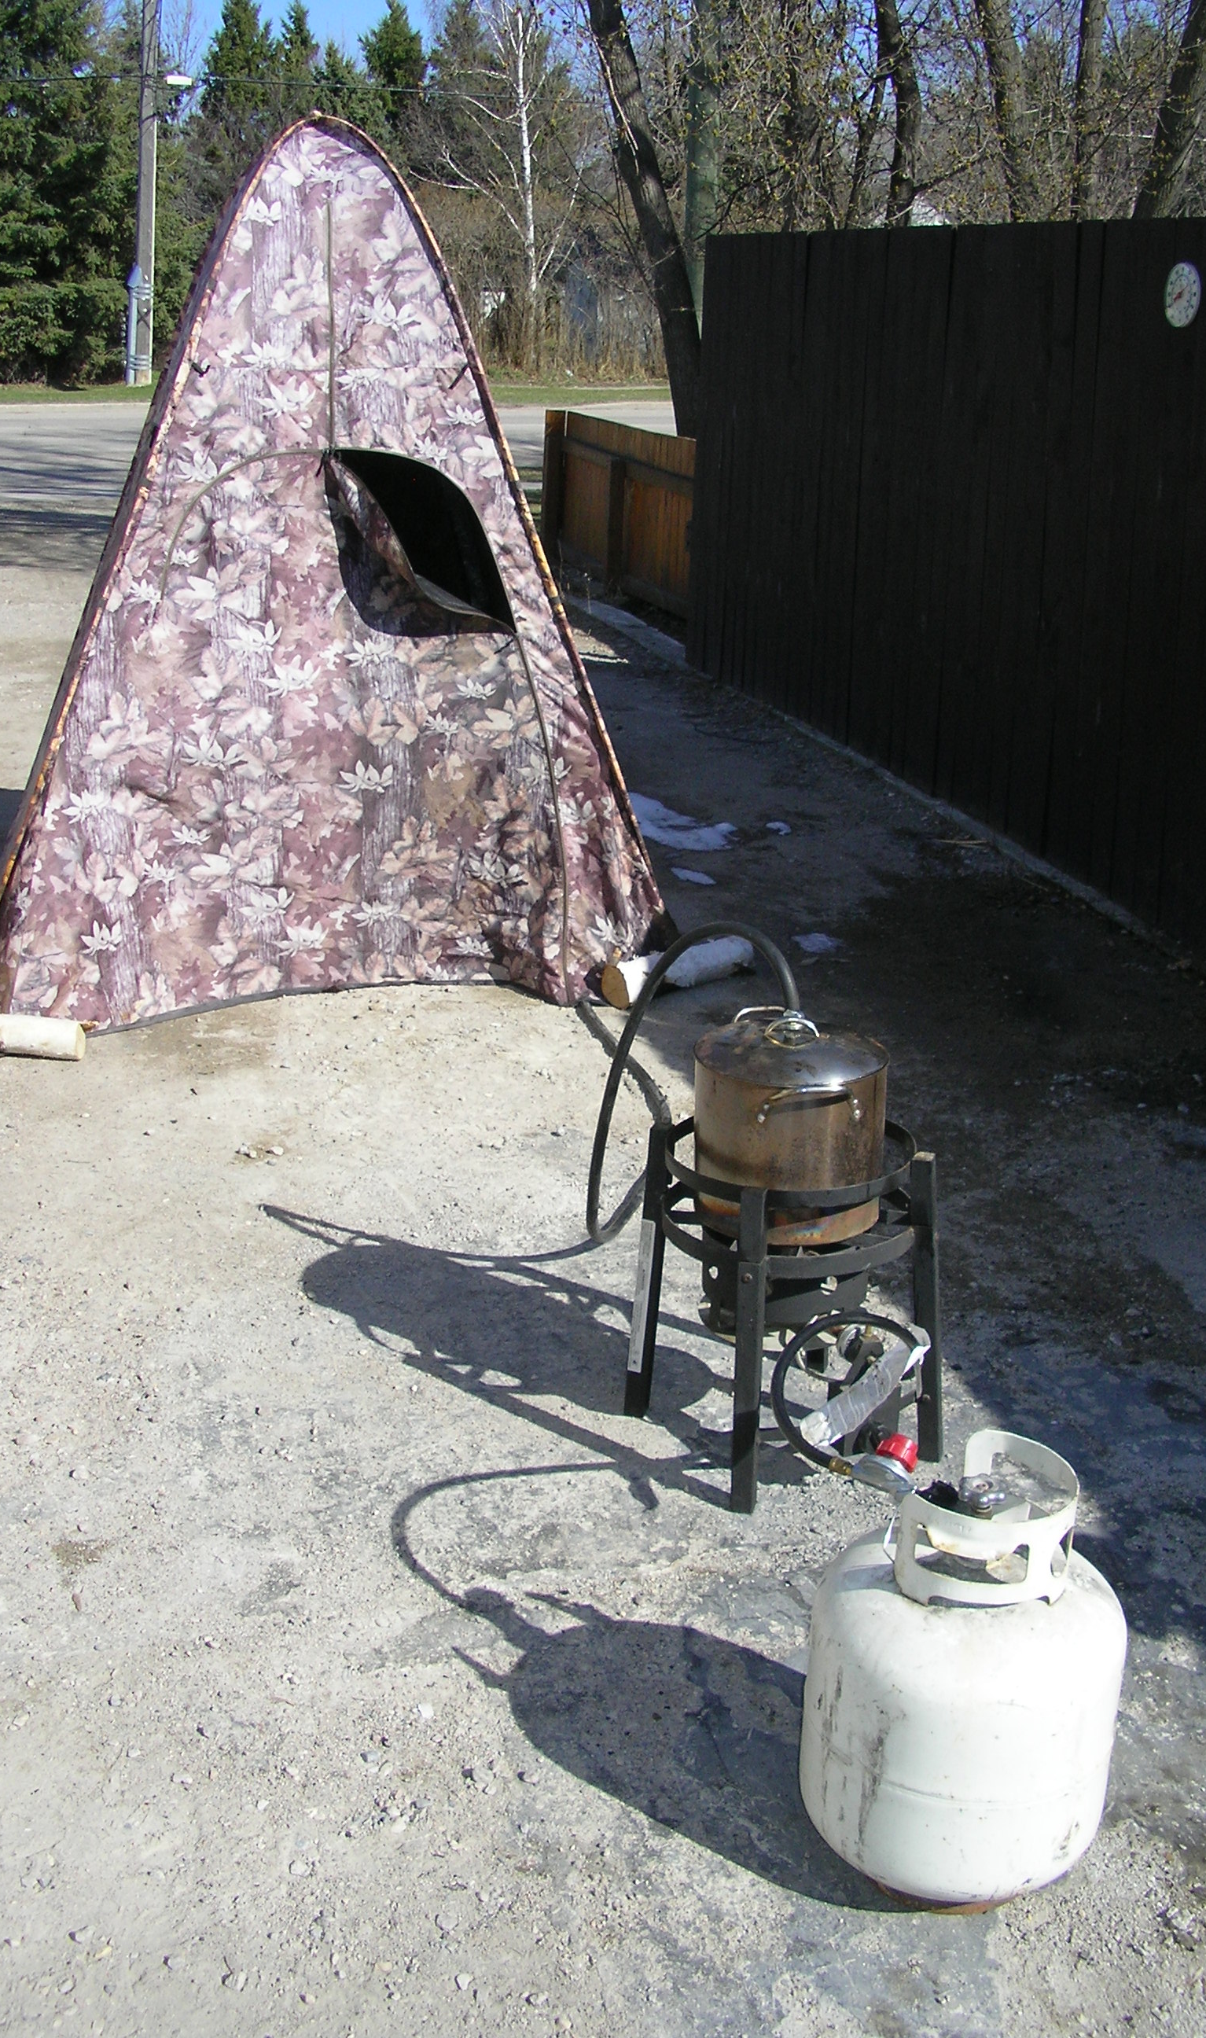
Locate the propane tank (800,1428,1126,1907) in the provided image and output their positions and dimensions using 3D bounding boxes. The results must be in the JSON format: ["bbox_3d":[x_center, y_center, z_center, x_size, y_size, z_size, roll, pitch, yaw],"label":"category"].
[{"bbox_3d":[0.362,0.653,2.202,0.312,0.450,0.312,2,20,-1],"label":"propane tank"}]

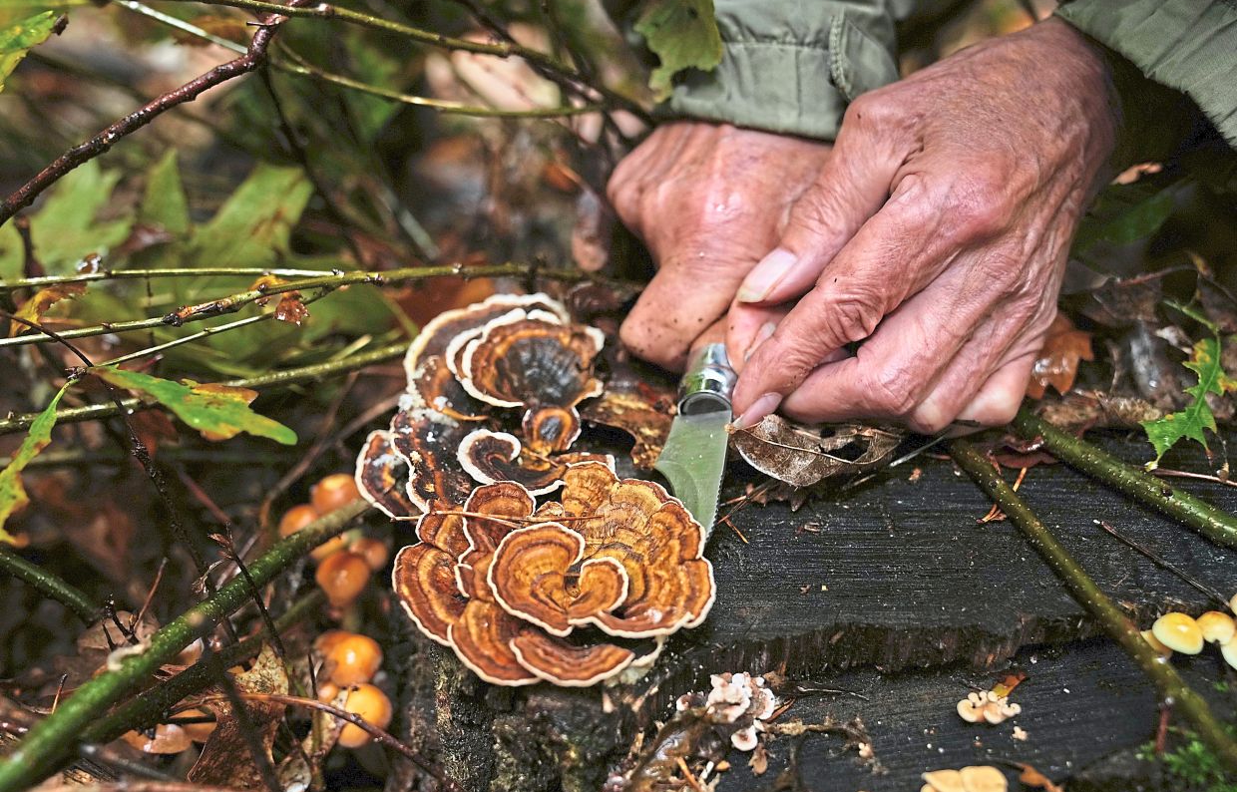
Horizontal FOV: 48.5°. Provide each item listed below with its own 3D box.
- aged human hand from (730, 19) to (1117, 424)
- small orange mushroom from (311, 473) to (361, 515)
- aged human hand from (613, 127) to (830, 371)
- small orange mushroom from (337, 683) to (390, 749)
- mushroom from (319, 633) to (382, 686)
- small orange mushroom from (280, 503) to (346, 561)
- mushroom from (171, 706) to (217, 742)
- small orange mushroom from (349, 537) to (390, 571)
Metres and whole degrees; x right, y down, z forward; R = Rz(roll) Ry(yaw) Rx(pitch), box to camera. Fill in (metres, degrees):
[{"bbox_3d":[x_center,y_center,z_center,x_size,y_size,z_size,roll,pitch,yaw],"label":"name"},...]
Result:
[{"bbox_3d":[0.106,-0.052,0.460,0.103,0.072,0.165,46,74,0],"label":"aged human hand"},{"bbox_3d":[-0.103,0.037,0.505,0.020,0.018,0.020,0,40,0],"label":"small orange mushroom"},{"bbox_3d":[0.039,-0.056,0.496,0.098,0.072,0.108,9,52,22],"label":"aged human hand"},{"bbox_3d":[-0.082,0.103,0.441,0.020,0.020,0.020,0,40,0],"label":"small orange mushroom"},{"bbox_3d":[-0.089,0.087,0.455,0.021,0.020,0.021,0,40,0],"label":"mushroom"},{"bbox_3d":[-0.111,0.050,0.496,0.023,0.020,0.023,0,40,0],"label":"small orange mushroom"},{"bbox_3d":[-0.138,0.106,0.445,0.015,0.011,0.015,0,40,0],"label":"mushroom"},{"bbox_3d":[-0.090,0.058,0.499,0.017,0.015,0.017,0,40,0],"label":"small orange mushroom"}]

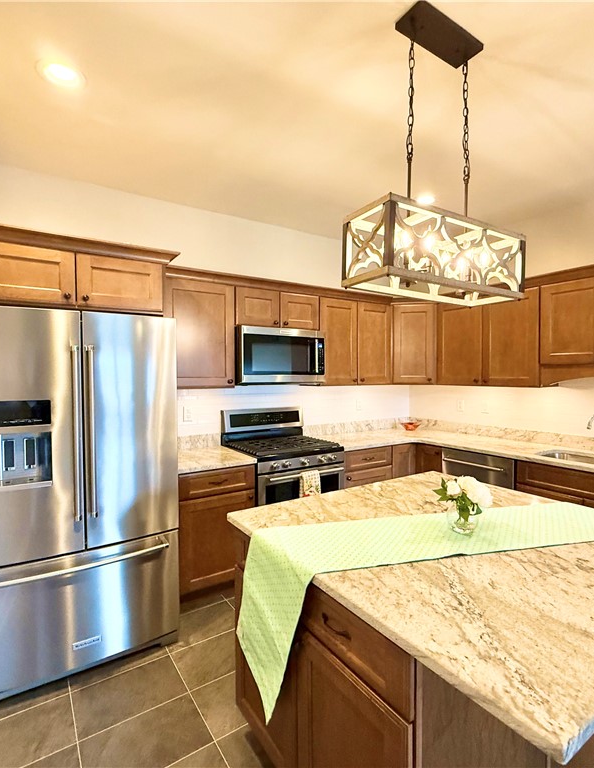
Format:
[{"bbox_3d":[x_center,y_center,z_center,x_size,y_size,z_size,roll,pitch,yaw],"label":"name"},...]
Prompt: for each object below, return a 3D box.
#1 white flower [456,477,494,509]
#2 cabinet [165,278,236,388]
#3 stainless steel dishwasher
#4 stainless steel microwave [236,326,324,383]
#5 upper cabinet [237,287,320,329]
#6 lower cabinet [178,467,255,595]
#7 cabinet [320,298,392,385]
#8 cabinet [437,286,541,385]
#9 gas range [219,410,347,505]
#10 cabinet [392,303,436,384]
[{"bbox_3d":[0.668,0.406,1.550,0.130,0.115,0.130,-1,2,-33],"label":"white flower"},{"bbox_3d":[-0.770,-0.347,3.076,0.546,0.762,0.322,-1,2,-33],"label":"cabinet"},{"bbox_3d":[1.639,0.942,3.406,0.615,0.845,0.605,-1,2,-34],"label":"stainless steel dishwasher"},{"bbox_3d":[-0.188,-0.215,3.388,0.758,0.432,0.435,-1,2,-33],"label":"stainless steel microwave"},{"bbox_3d":[-0.216,-0.584,3.378,0.768,0.289,0.316,-1,2,-34],"label":"upper cabinet"},{"bbox_3d":[-0.680,0.991,2.984,0.538,0.875,0.625,-1,2,-33],"label":"lower cabinet"},{"bbox_3d":[0.460,-0.365,3.833,0.853,0.759,0.316,-1,2,-34],"label":"cabinet"},{"bbox_3d":[1.721,-0.368,3.617,0.322,0.762,0.929,-1,2,-33],"label":"cabinet"},{"bbox_3d":[-0.115,0.813,3.206,0.753,1.175,0.710,-1,2,-34],"label":"gas range"},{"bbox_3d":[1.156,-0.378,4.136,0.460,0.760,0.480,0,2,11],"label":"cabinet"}]

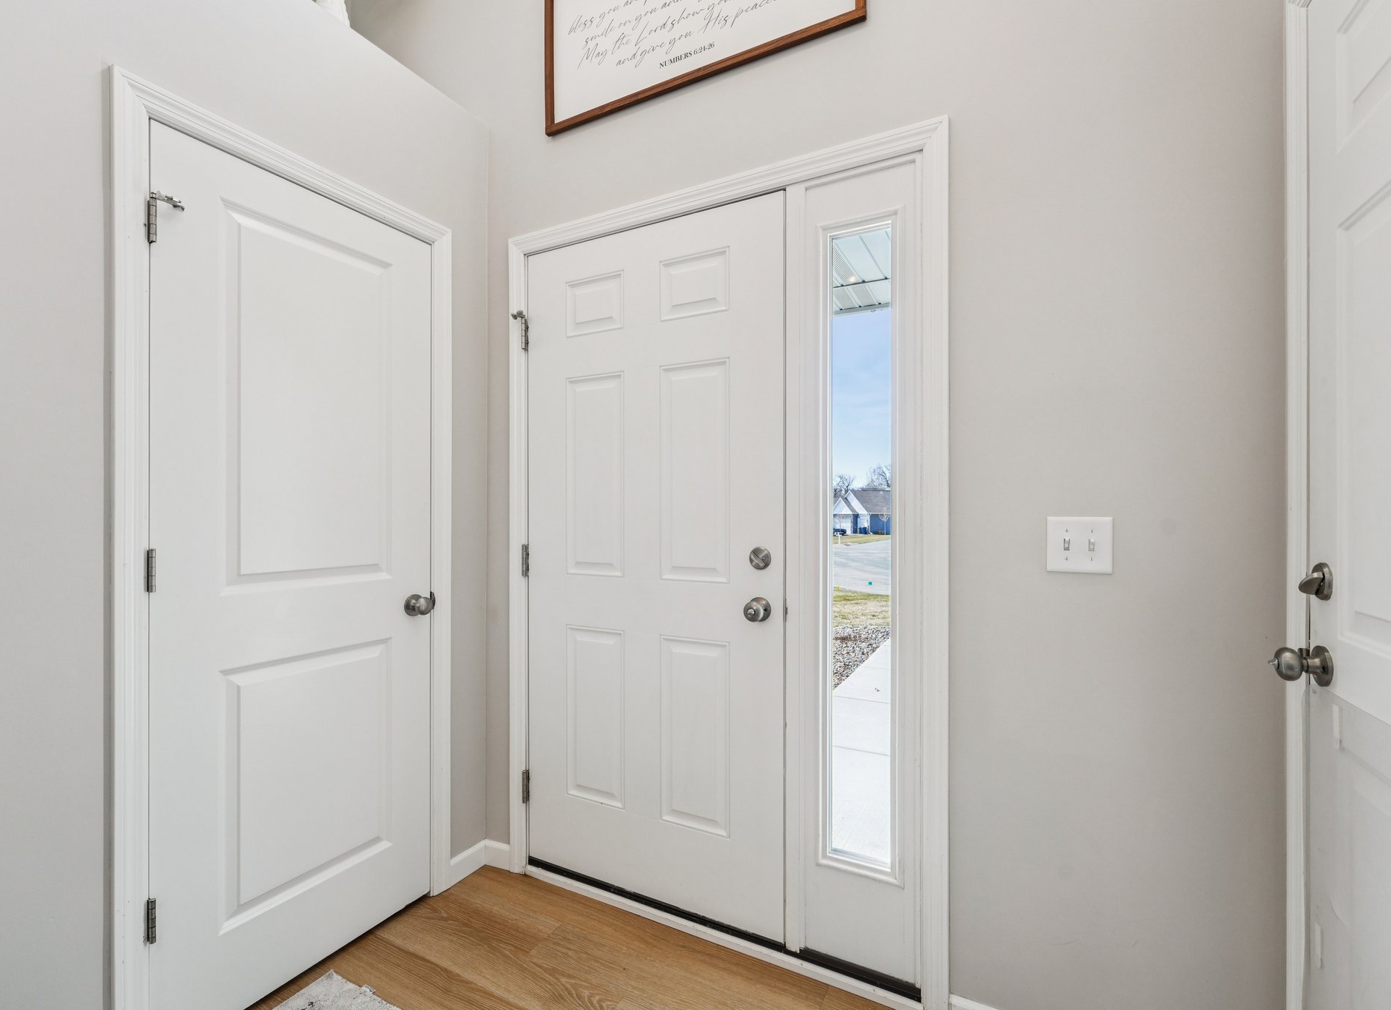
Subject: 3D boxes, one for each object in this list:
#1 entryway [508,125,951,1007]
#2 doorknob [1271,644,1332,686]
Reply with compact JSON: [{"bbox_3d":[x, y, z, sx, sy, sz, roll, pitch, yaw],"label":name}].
[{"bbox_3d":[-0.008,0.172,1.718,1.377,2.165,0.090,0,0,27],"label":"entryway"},{"bbox_3d":[1.017,0.268,0.995,0.073,0.068,0.068,0,0,28],"label":"doorknob"}]

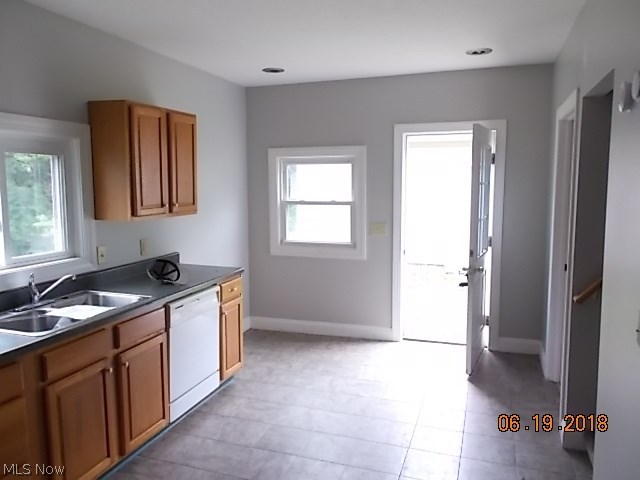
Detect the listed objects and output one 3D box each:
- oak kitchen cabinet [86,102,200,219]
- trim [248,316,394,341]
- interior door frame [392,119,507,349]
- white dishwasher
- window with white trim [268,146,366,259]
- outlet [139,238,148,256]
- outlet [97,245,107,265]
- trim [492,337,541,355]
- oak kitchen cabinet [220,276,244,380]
[{"bbox_3d":[-1.222,-0.547,3.457,0.315,0.757,0.760,2,7,19],"label":"oak kitchen cabinet"},{"bbox_3d":[-0.025,0.947,5.121,1.589,0.121,0.020,2,7,19],"label":"trim"},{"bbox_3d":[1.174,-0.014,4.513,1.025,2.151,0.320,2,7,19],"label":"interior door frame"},{"bbox_3d":[-1.133,0.764,3.434,0.600,0.795,0.595,2,7,19],"label":"white dishwasher"},{"bbox_3d":[-0.032,-0.384,5.008,1.066,1.132,0.110,2,7,19],"label":"window with white trim"},{"bbox_3d":[-1.334,0.062,3.655,0.010,0.120,0.075,2,7,19],"label":"outlet"},{"bbox_3d":[-1.475,0.103,3.258,0.010,0.120,0.075,2,7,19],"label":"outlet"},{"bbox_3d":[1.876,0.998,4.497,0.361,0.133,0.020,2,7,19],"label":"trim"},{"bbox_3d":[-0.968,0.708,3.892,0.605,0.822,0.335,2,7,19],"label":"oak kitchen cabinet"}]

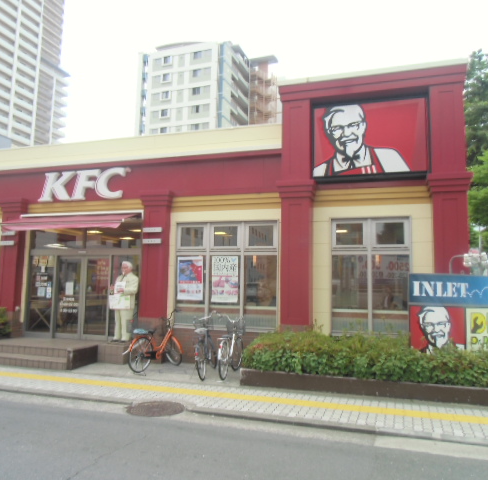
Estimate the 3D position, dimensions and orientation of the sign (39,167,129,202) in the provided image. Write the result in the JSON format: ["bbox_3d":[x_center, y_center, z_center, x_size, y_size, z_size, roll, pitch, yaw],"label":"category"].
[{"bbox_3d":[-3.741,-1.270,10.249,2.427,0.703,0.150,-1,-6,18],"label":"sign"}]

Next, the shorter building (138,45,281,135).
[{"bbox_3d":[-5.929,-10.443,78.799,18.000,38.580,21.000,-1,-6,18],"label":"shorter building"}]

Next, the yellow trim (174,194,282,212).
[{"bbox_3d":[-0.385,-0.775,9.507,2.447,0.334,0.150,-1,-6,17],"label":"yellow trim"}]

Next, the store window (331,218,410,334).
[{"bbox_3d":[2.451,0.704,8.594,1.501,2.288,0.117,-1,-6,17],"label":"store window"}]

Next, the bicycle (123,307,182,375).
[{"bbox_3d":[-1.643,2.011,8.755,0.580,1.060,1.700,-3,-6,34],"label":"bicycle"}]

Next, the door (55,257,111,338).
[{"bbox_3d":[-3.690,1.318,10.117,1.445,1.894,0.090,-1,-6,18],"label":"door"}]

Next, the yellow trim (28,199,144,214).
[{"bbox_3d":[-3.734,-0.767,10.323,3.179,0.243,0.160,-1,-6,18],"label":"yellow trim"}]

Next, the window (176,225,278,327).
[{"bbox_3d":[-0.395,0.730,9.289,2.279,2.252,0.130,-1,-6,18],"label":"window"}]

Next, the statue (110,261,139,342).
[{"bbox_3d":[-2.544,1.325,9.482,0.570,1.752,0.520,-2,-6,28],"label":"statue"}]

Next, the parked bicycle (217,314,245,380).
[{"bbox_3d":[-0.264,1.983,8.285,0.550,1.070,1.750,0,-6,13],"label":"parked bicycle"}]

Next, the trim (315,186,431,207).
[{"bbox_3d":[2.473,-0.816,8.628,2.163,0.342,0.150,-1,-6,17],"label":"trim"}]

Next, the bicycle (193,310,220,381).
[{"bbox_3d":[-0.651,1.983,8.276,0.560,1.060,1.720,0,-5,7],"label":"bicycle"}]

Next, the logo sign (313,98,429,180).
[{"bbox_3d":[2.396,-1.867,8.545,2.099,1.511,0.234,-1,-6,17],"label":"logo sign"}]

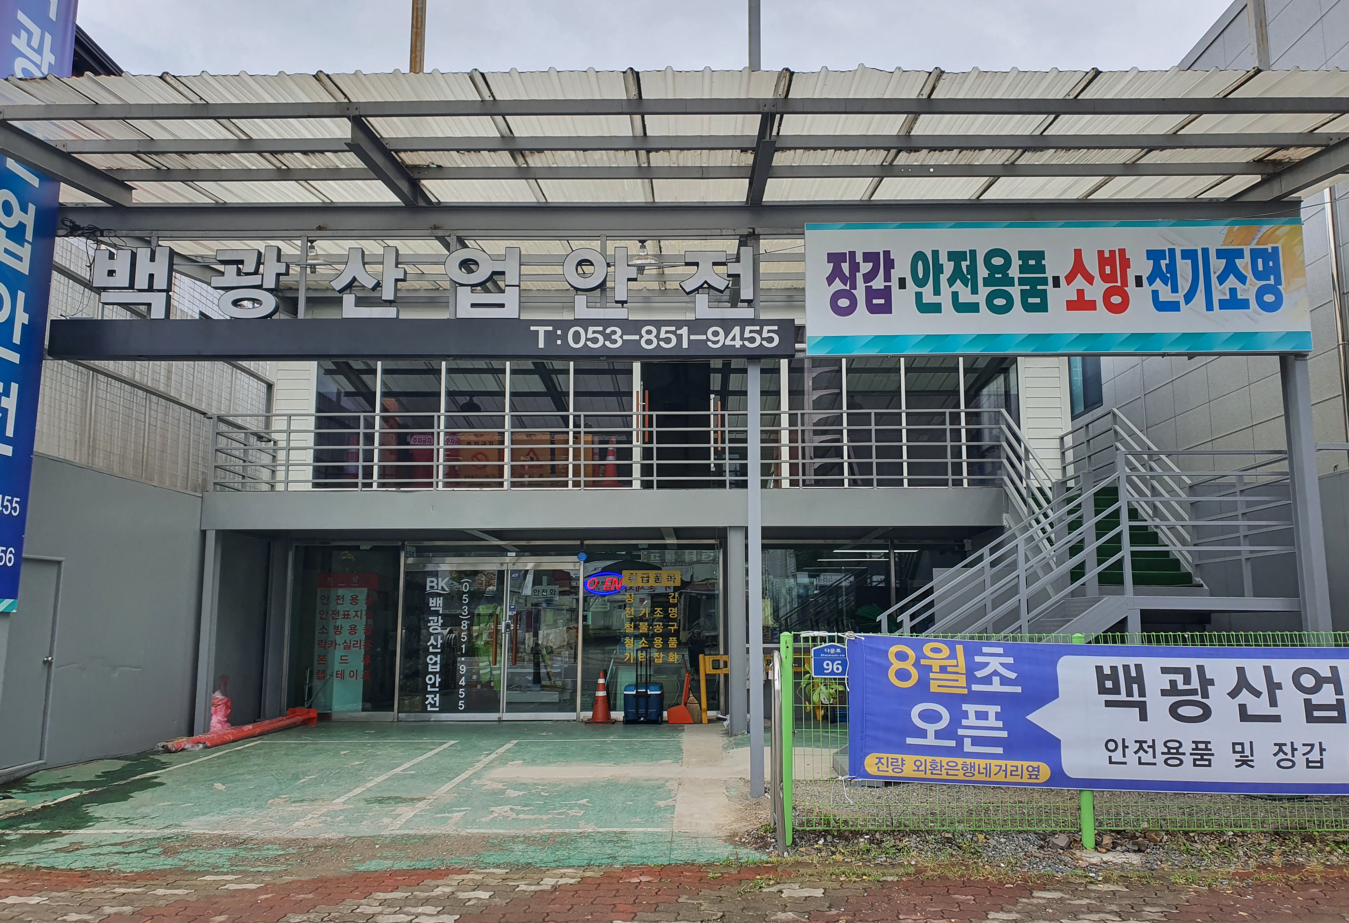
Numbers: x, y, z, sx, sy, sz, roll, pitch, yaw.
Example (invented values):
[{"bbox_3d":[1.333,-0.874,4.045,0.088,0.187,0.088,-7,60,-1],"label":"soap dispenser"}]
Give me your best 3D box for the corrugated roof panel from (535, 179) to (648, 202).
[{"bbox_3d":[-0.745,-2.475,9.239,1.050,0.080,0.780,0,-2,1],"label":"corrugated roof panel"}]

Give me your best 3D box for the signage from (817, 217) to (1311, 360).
[{"bbox_3d":[3.370,-1.552,8.933,4.400,1.220,0.120,0,-9,1],"label":"signage"}]

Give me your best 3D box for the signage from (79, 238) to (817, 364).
[{"bbox_3d":[-2.249,-1.433,8.984,6.620,1.030,0.250,0,-9,1],"label":"signage"}]

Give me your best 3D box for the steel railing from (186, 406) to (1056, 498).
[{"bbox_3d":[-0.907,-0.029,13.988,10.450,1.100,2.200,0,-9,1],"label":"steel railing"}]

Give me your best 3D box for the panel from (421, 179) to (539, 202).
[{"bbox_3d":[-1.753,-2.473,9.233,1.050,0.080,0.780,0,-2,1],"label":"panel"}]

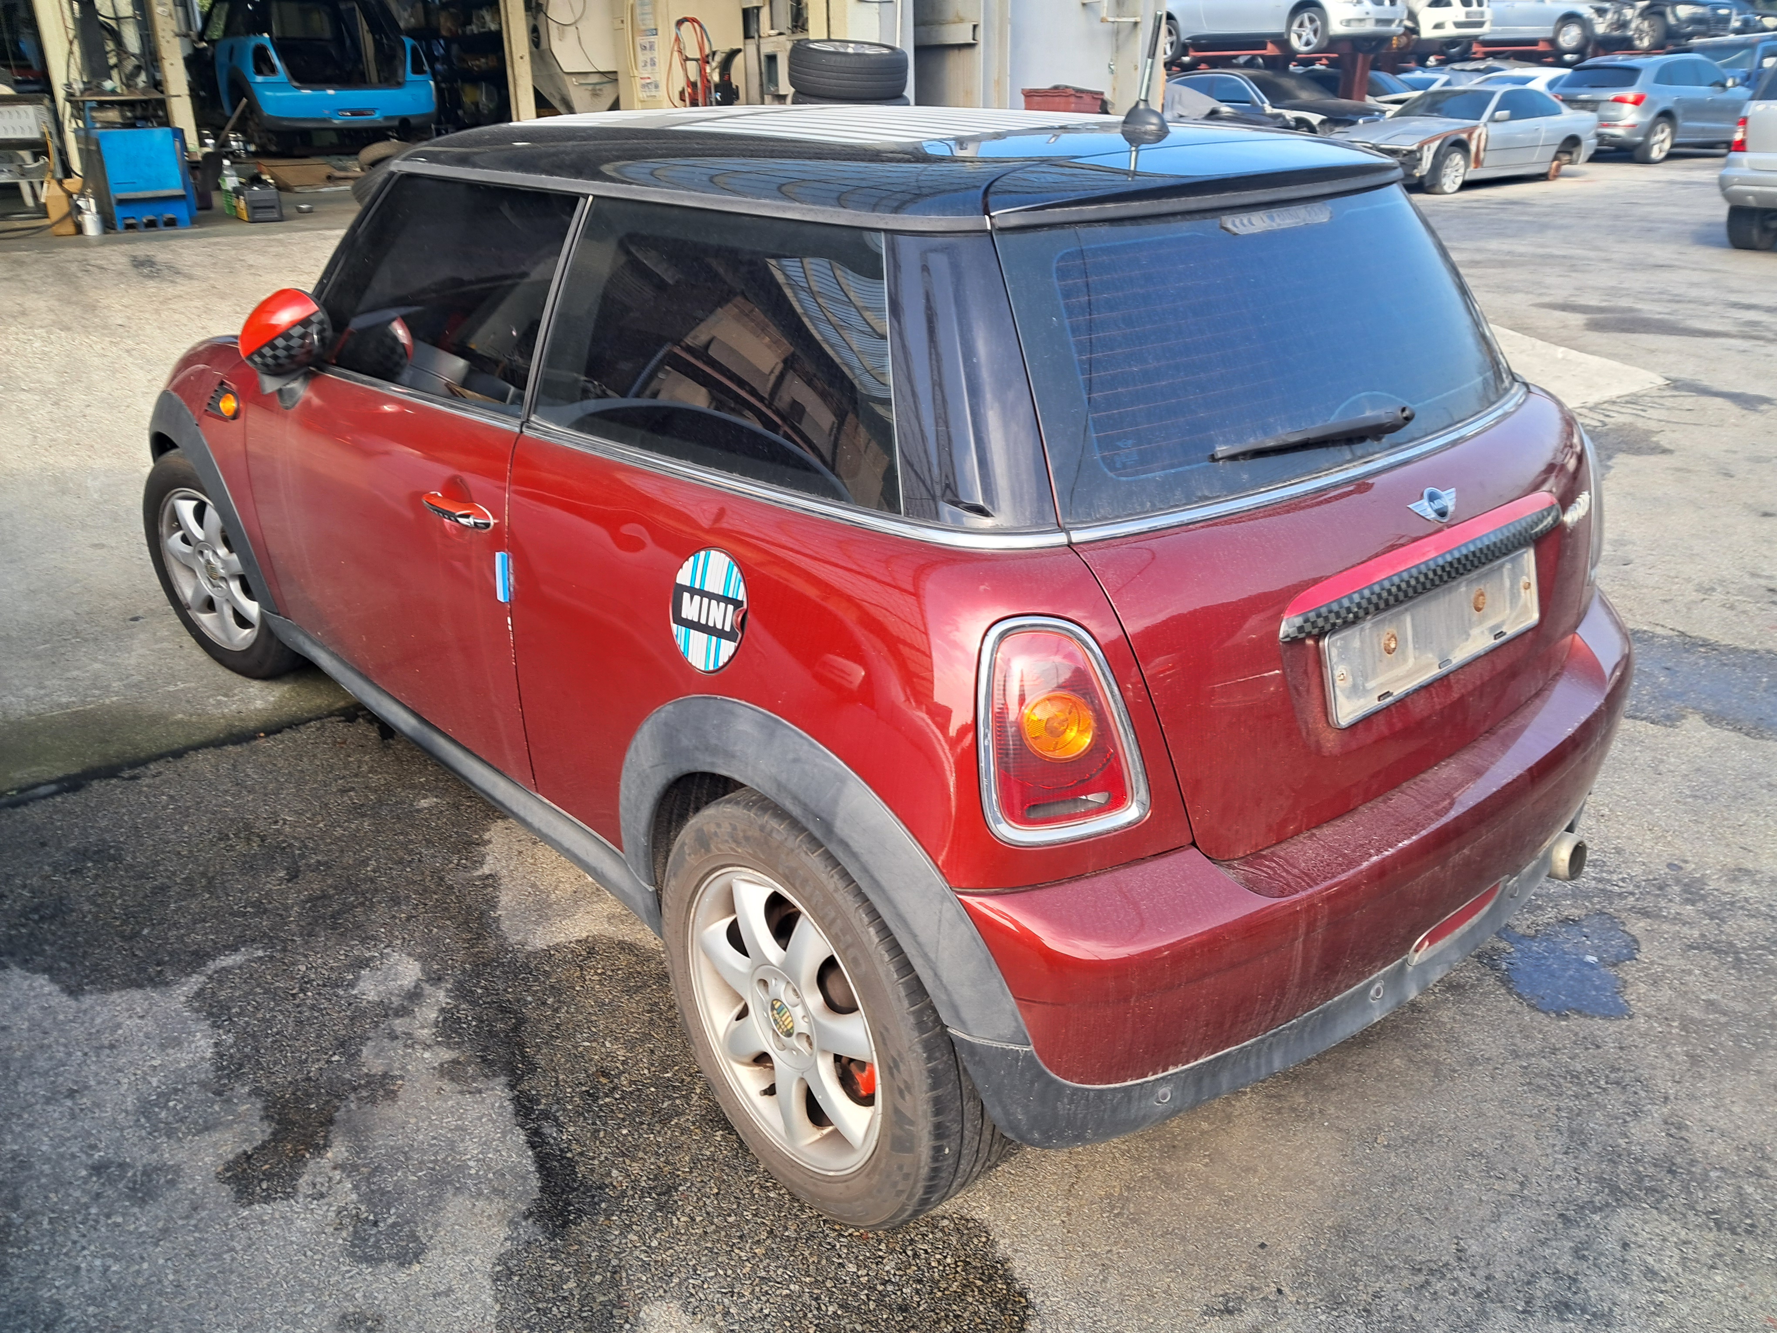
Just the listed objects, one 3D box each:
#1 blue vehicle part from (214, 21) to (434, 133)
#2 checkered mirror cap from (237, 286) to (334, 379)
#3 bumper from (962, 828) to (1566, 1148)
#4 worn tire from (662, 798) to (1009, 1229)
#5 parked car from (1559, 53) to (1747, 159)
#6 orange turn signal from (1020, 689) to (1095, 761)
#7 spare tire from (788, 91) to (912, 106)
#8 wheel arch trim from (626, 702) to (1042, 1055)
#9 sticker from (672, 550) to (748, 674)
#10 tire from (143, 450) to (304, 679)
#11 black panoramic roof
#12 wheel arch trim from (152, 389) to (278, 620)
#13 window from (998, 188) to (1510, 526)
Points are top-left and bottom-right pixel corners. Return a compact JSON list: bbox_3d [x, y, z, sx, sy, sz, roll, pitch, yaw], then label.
[{"bbox_3d":[-4.862,-5.212,12.238,1.660,0.840,1.150,-14,27,-28],"label":"blue vehicle part"},{"bbox_3d":[-1.136,-0.632,2.608,0.125,0.155,0.200,-12,26,-24],"label":"checkered mirror cap"},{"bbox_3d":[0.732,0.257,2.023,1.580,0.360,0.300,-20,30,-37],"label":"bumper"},{"bbox_3d":[-0.084,0.452,1.914,0.205,0.615,0.615,-20,30,-37],"label":"worn tire"},{"bbox_3d":[13.461,-9.832,24.324,4.630,1.650,1.920,-16,28,-32],"label":"parked car"},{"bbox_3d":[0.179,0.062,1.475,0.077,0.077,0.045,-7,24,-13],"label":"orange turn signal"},{"bbox_3d":[-0.200,-2.942,7.400,0.645,0.225,0.645,-1,23,0],"label":"spare tire"},{"bbox_3d":[-0.103,0.226,1.703,0.120,0.390,0.800,-19,29,-36],"label":"wheel arch trim"},{"bbox_3d":[-0.221,-0.064,1.731,0.020,0.175,0.172,-12,25,-43],"label":"sticker"},{"bbox_3d":[-1.710,-0.279,3.650,0.615,0.615,0.205,15,28,31],"label":"tire"},{"bbox_3d":[0.000,-0.904,2.426,1.130,0.130,1.580,-20,30,-37],"label":"black panoramic roof"},{"bbox_3d":[-1.690,-0.466,3.458,0.135,0.460,0.880,-19,29,-36],"label":"wheel arch trim"},{"bbox_3d":[0.556,-0.468,1.879,1.070,0.380,0.100,-19,-5,-36],"label":"window"}]

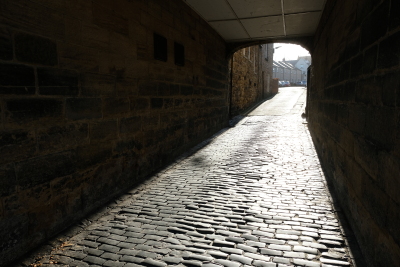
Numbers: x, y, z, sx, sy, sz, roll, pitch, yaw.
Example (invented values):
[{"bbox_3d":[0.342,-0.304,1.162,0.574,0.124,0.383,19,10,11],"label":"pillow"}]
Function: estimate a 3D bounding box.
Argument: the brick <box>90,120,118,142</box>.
[{"bbox_3d":[-1.429,-0.064,3.742,0.250,0.264,0.618,2,8,18],"label":"brick"}]

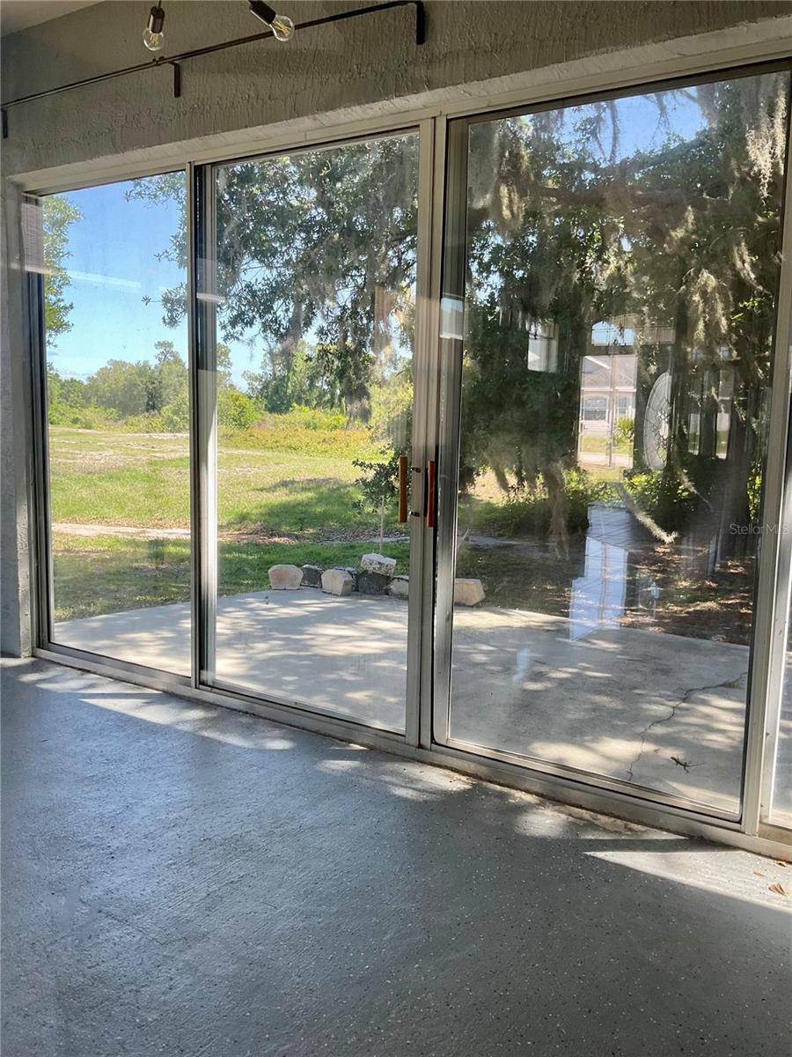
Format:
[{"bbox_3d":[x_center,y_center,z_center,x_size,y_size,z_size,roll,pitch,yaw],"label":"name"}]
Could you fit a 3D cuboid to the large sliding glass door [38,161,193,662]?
[{"bbox_3d":[-1.408,-0.465,4.286,1.177,2.284,0.060,6,9,32],"label":"large sliding glass door"}]

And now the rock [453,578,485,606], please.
[{"bbox_3d":[0.541,0.479,6.831,0.295,0.205,0.150,2,8,5],"label":"rock"}]

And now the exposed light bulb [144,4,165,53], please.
[{"bbox_3d":[-0.668,-1.381,2.450,0.060,0.118,0.060,5,39,-18],"label":"exposed light bulb"}]

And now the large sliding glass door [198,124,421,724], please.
[{"bbox_3d":[-0.403,-0.361,3.642,1.200,2.278,0.060,6,9,32],"label":"large sliding glass door"}]

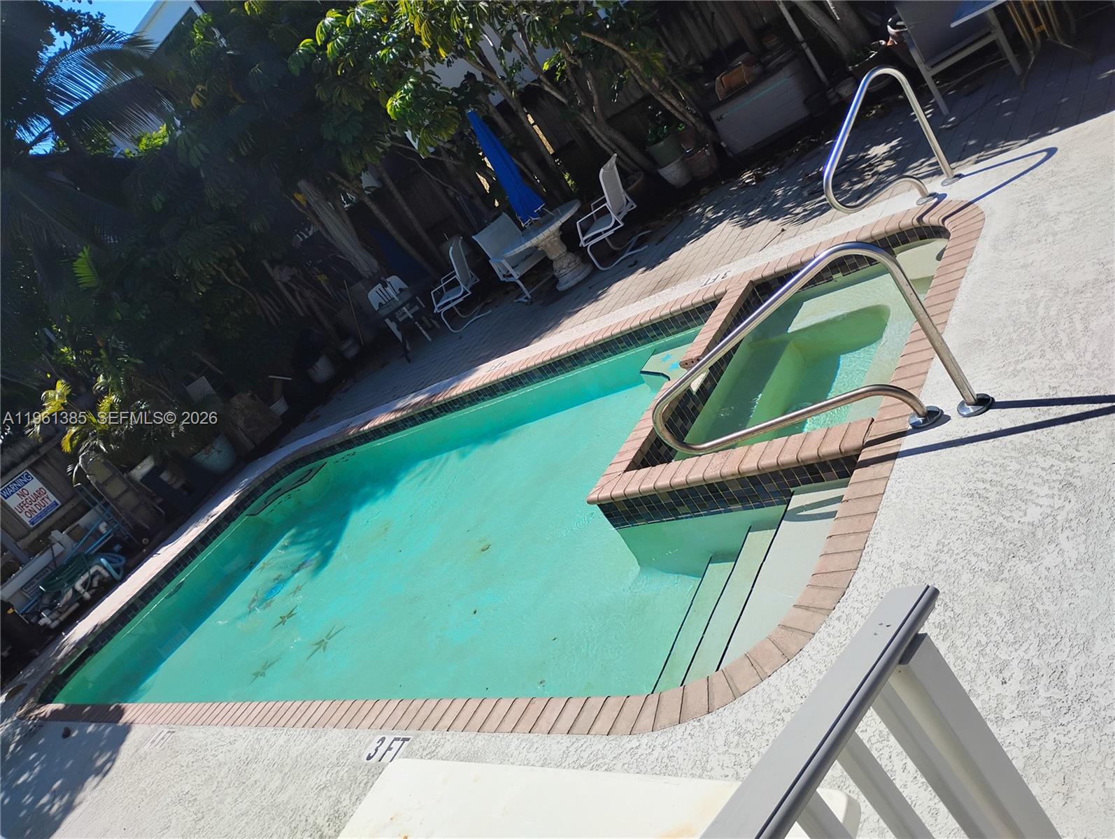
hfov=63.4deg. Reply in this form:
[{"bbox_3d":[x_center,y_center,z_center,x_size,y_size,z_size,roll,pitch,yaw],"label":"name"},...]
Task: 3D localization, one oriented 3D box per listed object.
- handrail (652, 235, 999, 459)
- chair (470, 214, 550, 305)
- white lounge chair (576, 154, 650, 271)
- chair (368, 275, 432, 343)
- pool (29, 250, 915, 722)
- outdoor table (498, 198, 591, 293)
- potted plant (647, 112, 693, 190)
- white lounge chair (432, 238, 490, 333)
[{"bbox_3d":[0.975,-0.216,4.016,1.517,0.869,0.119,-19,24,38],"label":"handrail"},{"bbox_3d":[-0.450,-1.939,10.739,0.593,0.940,0.697,-40,19,-16],"label":"chair"},{"bbox_3d":[0.529,-2.236,9.799,0.697,0.940,0.593,-25,20,26],"label":"white lounge chair"},{"bbox_3d":[-2.148,-1.513,12.681,0.551,0.884,0.572,-34,18,0],"label":"chair"},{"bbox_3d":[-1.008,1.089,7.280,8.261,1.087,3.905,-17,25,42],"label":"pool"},{"bbox_3d":[0.001,-1.876,10.174,1.144,0.711,1.144,-31,19,12],"label":"outdoor table"},{"bbox_3d":[1.336,-3.290,11.132,0.447,0.884,0.447,-31,19,10],"label":"potted plant"},{"bbox_3d":[-1.327,-1.732,11.728,0.697,0.940,0.593,-30,19,14],"label":"white lounge chair"}]

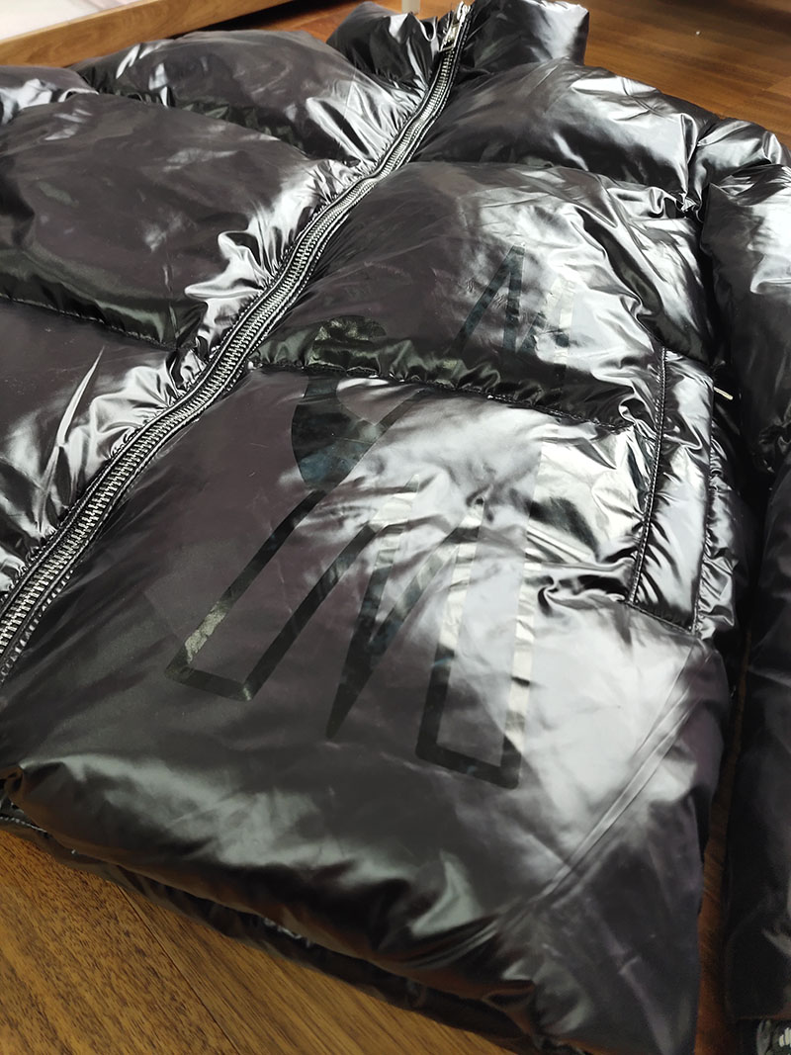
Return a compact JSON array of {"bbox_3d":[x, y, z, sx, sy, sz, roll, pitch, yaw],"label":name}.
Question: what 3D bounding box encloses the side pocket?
[{"bbox_3d":[0.133,-0.022,0.436,0.036,0.022,0.175,26,50,-7],"label":"side pocket"}]

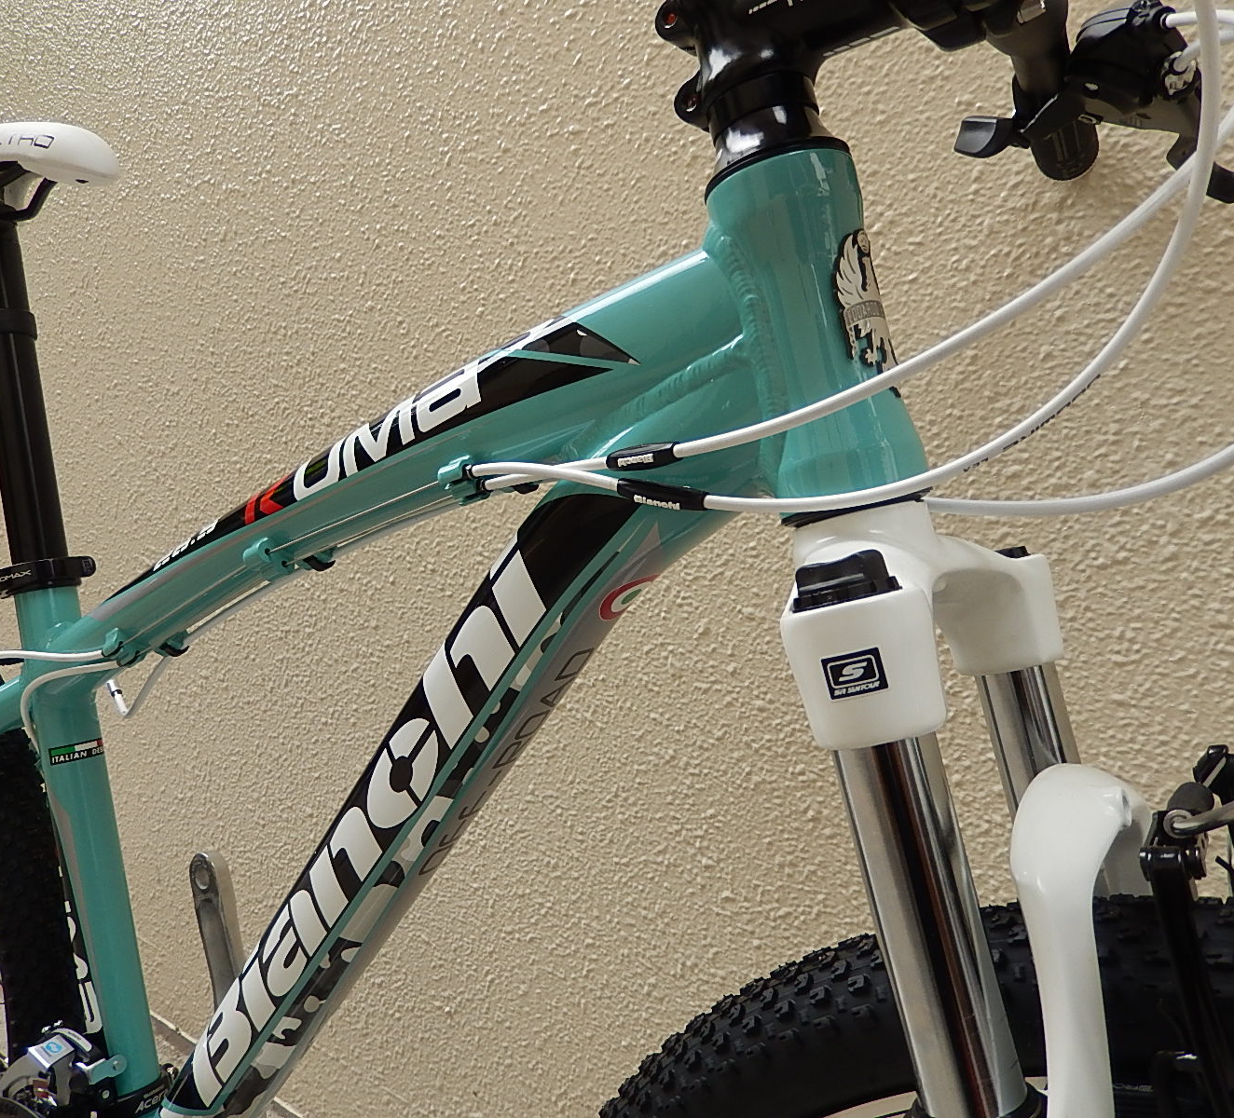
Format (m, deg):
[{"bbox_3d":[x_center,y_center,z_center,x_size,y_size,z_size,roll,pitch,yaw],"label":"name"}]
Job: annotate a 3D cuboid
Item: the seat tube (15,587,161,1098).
[{"bbox_3d":[-0.325,0.178,0.668,0.040,0.326,0.035,-12,-1,35],"label":"seat tube"}]

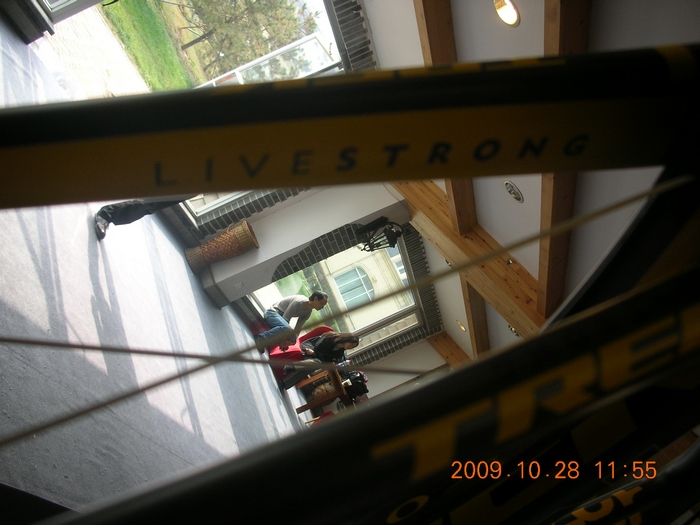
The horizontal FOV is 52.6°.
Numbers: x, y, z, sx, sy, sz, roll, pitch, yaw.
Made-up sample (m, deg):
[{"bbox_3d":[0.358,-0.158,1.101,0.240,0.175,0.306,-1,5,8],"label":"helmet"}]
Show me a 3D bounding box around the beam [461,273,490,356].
[{"bbox_3d":[1.675,0.875,9.182,0.120,0.210,4.150,49,-9,31],"label":"beam"}]

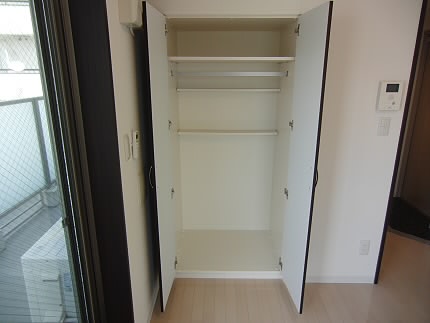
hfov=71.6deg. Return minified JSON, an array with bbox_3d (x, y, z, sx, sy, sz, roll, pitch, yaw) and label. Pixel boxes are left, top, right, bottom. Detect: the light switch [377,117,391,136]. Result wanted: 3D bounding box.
[{"bbox_3d":[1.078,-0.221,1.904,0.070,0.120,0.012,0,16,0],"label":"light switch"}]

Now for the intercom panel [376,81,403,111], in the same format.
[{"bbox_3d":[1.078,-0.406,1.843,0.132,0.182,0.030,0,16,0],"label":"intercom panel"}]

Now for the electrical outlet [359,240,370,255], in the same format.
[{"bbox_3d":[1.070,0.616,2.138,0.070,0.120,0.011,0,16,0],"label":"electrical outlet"}]

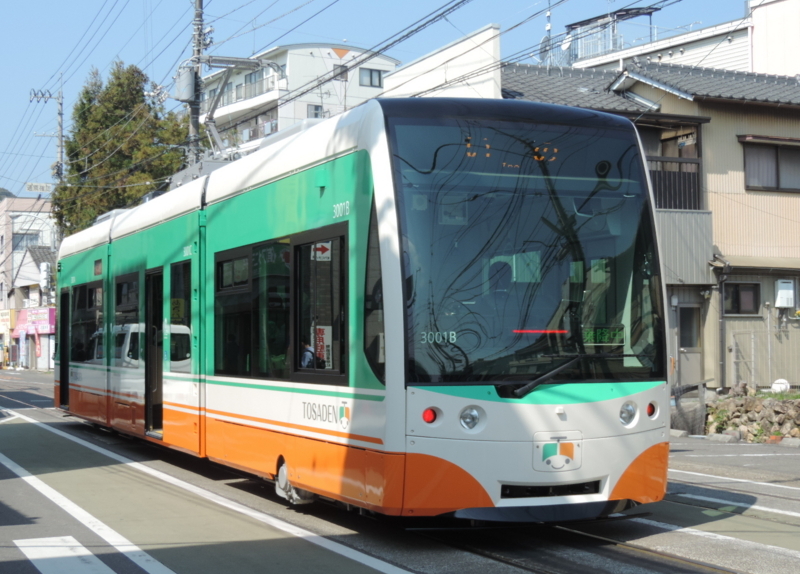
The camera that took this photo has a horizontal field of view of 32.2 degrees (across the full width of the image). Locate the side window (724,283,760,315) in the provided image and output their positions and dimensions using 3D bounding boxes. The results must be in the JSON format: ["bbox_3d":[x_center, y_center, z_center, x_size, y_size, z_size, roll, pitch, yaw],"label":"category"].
[{"bbox_3d":[6.422,0.234,26.000,0.860,0.630,0.100,0,-2,-24],"label":"side window"}]

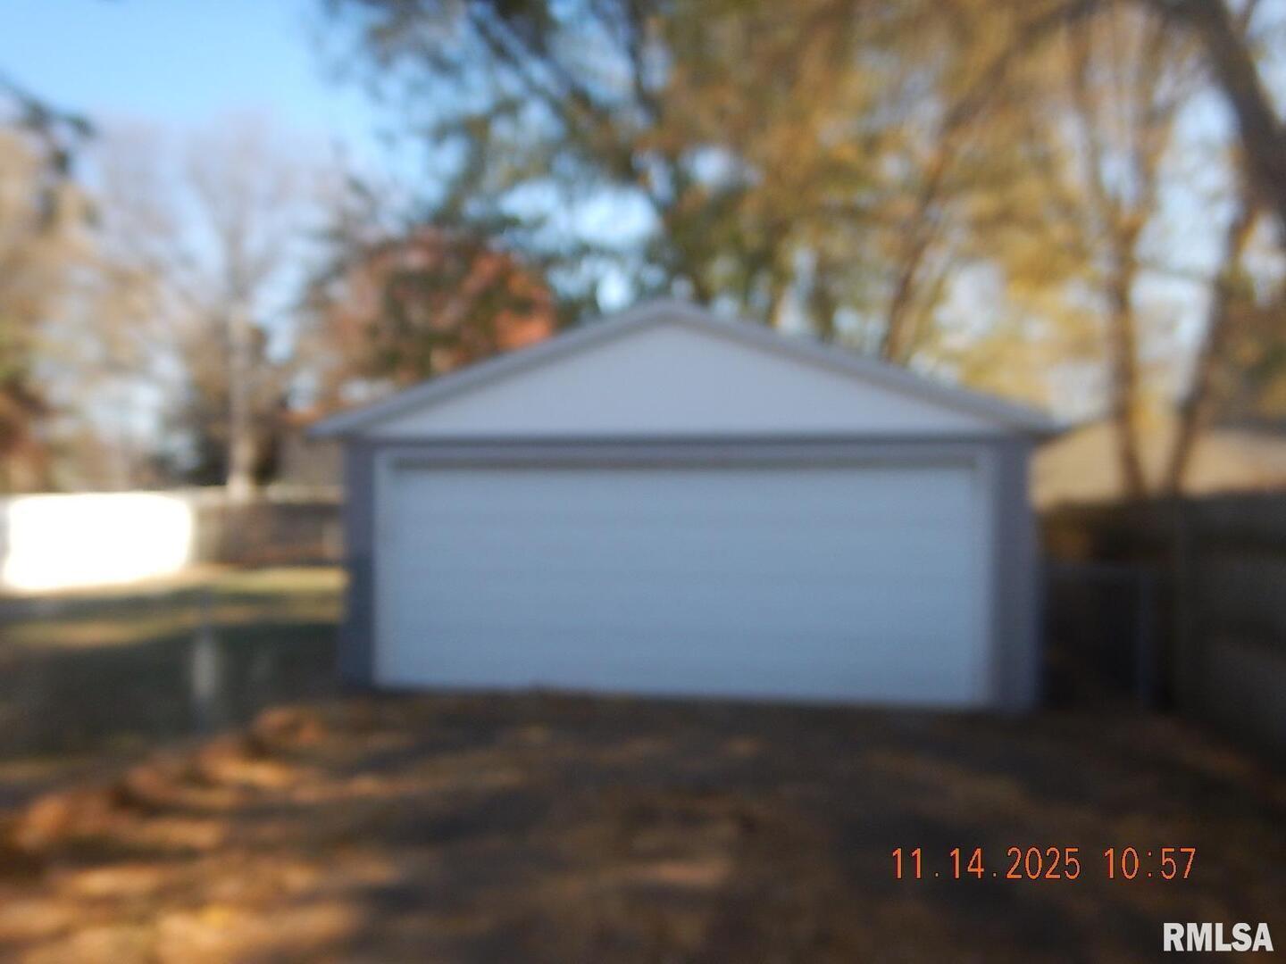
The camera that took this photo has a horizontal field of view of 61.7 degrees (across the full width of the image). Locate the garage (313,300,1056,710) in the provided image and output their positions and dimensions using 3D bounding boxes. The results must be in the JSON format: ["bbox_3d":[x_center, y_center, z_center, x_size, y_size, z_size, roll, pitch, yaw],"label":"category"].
[{"bbox_3d":[0.722,0.288,12.650,6.428,3.447,6.800,0,-2,9],"label":"garage"}]

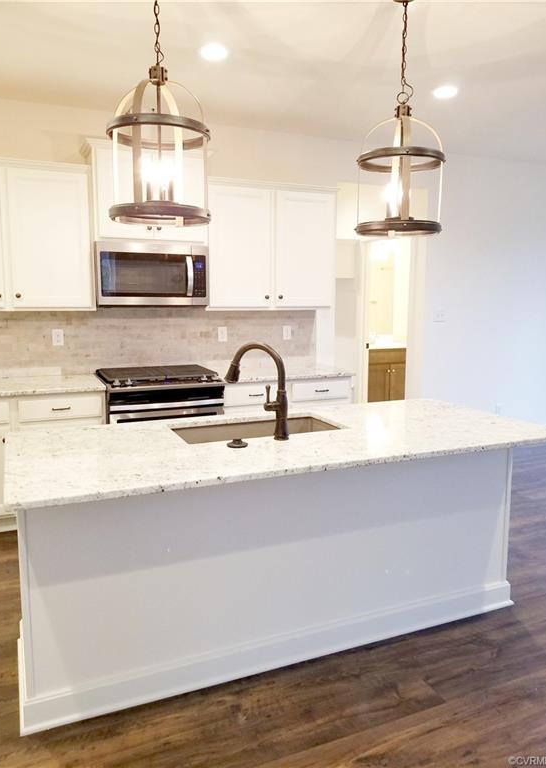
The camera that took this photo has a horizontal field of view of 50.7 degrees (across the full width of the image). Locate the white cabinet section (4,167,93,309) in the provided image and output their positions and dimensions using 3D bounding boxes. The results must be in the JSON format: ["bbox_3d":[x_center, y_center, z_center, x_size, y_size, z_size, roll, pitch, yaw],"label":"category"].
[{"bbox_3d":[-1.475,-0.933,3.819,0.530,0.875,0.330,-3,9,-23],"label":"white cabinet section"}]

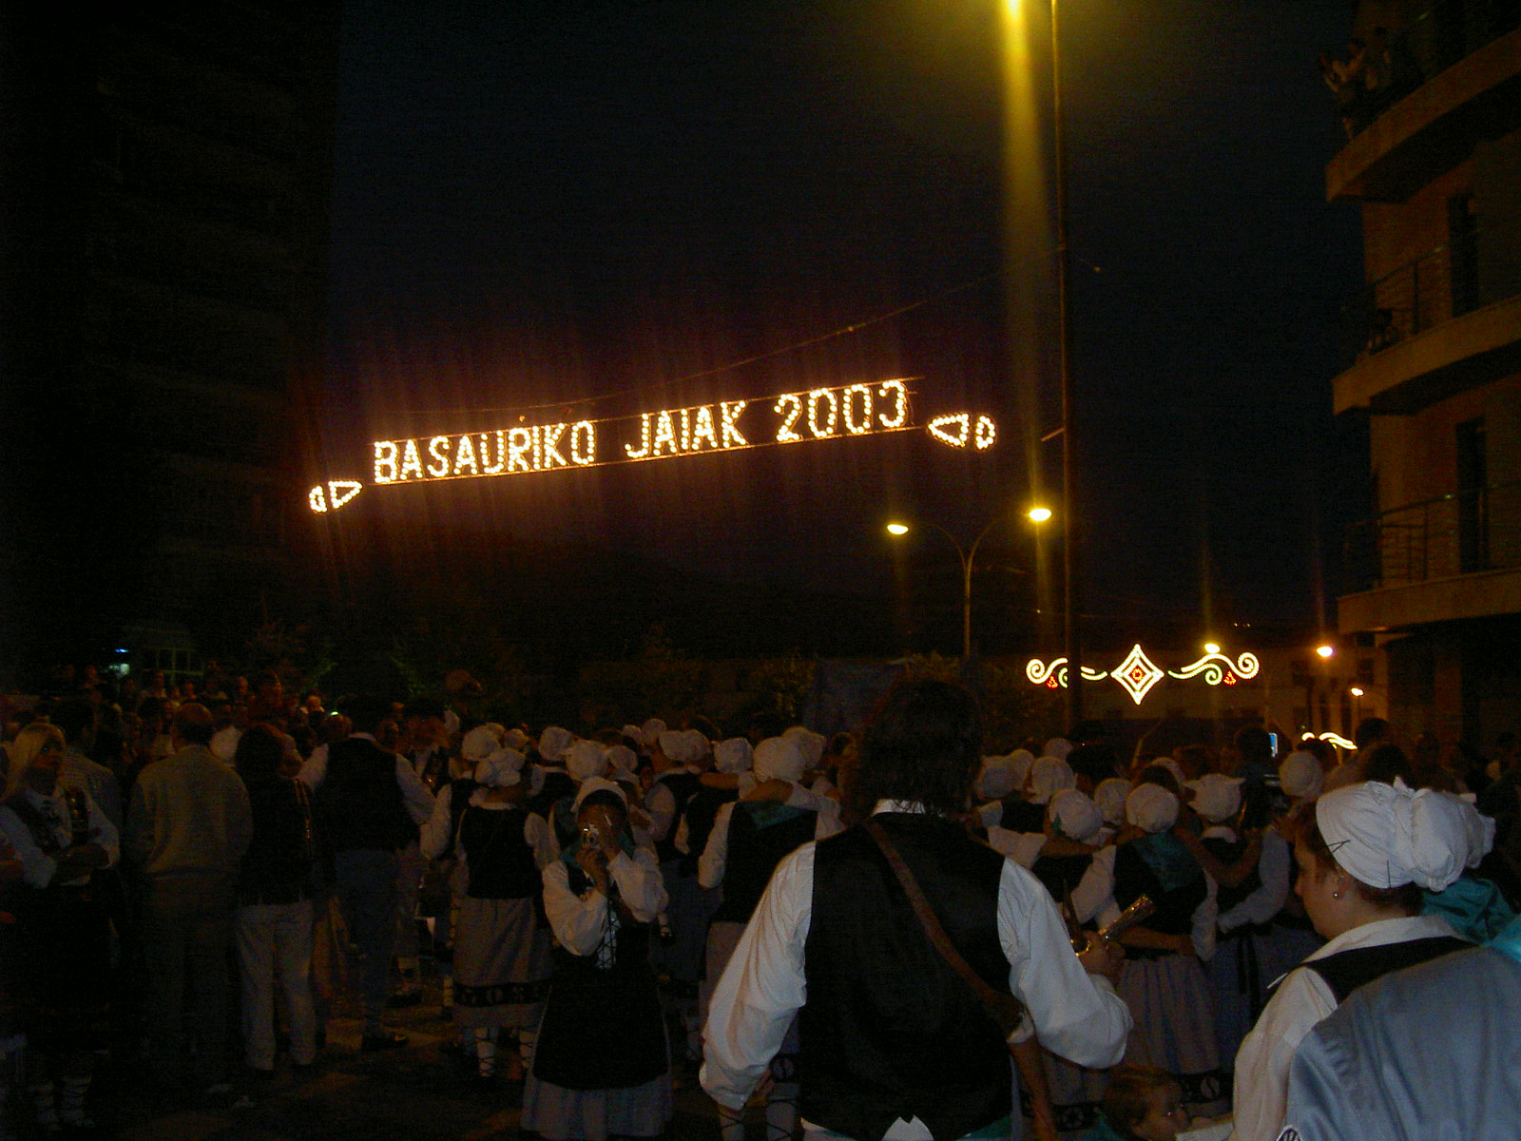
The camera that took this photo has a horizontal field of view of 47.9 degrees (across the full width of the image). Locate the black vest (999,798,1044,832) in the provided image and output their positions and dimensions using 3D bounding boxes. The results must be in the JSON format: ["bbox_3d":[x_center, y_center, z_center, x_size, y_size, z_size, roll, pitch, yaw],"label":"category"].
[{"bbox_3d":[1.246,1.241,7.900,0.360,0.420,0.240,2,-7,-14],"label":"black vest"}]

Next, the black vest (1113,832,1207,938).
[{"bbox_3d":[1.633,1.289,7.000,0.380,0.460,0.260,1,-7,-6],"label":"black vest"}]

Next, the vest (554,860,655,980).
[{"bbox_3d":[-0.527,1.191,5.850,0.350,0.430,0.230,1,-6,-3],"label":"vest"}]

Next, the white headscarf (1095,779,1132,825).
[{"bbox_3d":[1.615,1.052,7.800,0.210,0.220,0.230,0,-5,0],"label":"white headscarf"}]

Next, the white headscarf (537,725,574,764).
[{"bbox_3d":[-1.094,0.935,9.200,0.215,0.205,0.250,0,-7,0],"label":"white headscarf"}]

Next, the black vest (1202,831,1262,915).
[{"bbox_3d":[2.037,1.309,7.300,0.370,0.460,0.250,0,-5,0],"label":"black vest"}]

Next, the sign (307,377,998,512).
[{"bbox_3d":[-2.089,-1.782,25.276,11.540,1.190,0.150,-3,-7,25],"label":"sign"}]

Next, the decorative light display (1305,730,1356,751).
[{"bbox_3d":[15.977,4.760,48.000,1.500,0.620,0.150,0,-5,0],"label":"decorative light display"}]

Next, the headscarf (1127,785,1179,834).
[{"bbox_3d":[1.444,0.878,6.300,0.195,0.180,0.230,1,-6,0],"label":"headscarf"}]

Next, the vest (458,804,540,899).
[{"bbox_3d":[-1.239,1.300,8.100,0.380,0.500,0.260,0,-5,0],"label":"vest"}]

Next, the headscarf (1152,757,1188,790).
[{"bbox_3d":[1.882,0.951,7.900,0.220,0.180,0.190,4,-6,-30],"label":"headscarf"}]

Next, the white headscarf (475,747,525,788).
[{"bbox_3d":[-1.248,0.947,8.200,0.230,0.200,0.250,0,-7,3],"label":"white headscarf"}]

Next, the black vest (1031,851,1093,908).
[{"bbox_3d":[1.213,1.275,6.900,0.350,0.440,0.240,0,-7,3],"label":"black vest"}]

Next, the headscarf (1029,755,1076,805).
[{"bbox_3d":[1.379,0.991,8.100,0.220,0.230,0.240,0,-5,0],"label":"headscarf"}]

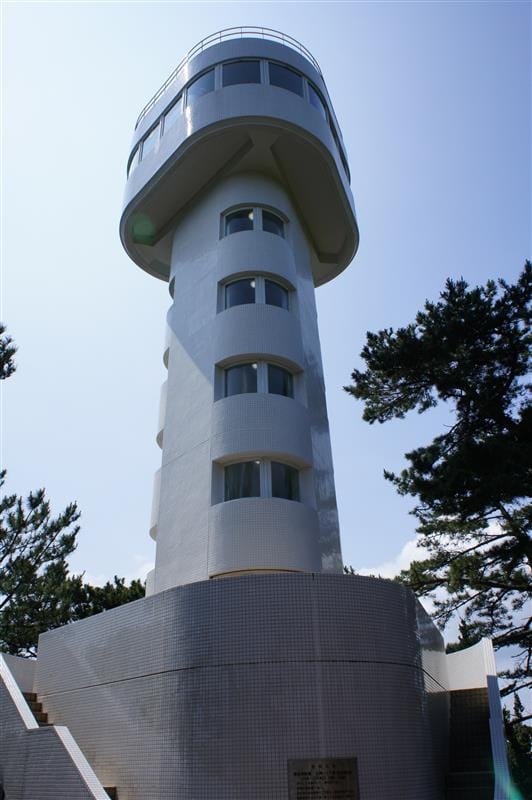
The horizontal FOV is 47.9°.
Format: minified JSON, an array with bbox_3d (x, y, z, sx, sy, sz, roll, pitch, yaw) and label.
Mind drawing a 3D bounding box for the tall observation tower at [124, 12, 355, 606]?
[{"bbox_3d":[-0.467,-1.726,16.067,7.410,16.130,7.110,4,-29,-10],"label":"tall observation tower"}]

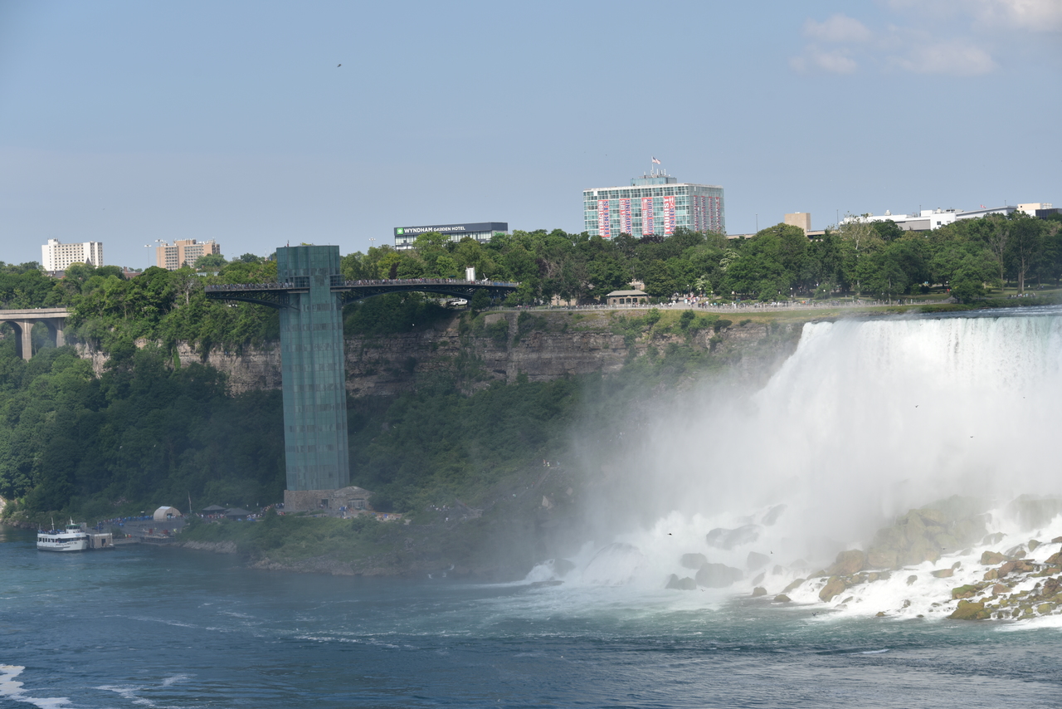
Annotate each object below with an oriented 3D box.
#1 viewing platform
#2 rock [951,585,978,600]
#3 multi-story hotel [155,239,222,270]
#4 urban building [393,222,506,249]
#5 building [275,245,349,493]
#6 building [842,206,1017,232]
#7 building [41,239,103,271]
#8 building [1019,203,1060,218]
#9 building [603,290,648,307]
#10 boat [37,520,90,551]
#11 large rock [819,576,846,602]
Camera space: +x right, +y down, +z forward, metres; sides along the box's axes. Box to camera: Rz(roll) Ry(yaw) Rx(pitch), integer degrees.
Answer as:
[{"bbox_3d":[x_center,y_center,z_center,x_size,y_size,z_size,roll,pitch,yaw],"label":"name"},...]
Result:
[{"bbox_3d":[-41.746,-16.031,704.000,104.000,7.000,6.500,-4,2,-42],"label":"viewing platform"},{"bbox_3d":[85.603,46.939,536.000,5.200,2.900,4.200,-2,1,0],"label":"rock"},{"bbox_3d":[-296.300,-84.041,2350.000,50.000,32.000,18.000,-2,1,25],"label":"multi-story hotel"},{"bbox_3d":[-25.708,-33.053,890.000,35.000,21.000,15.000,-2,1,22],"label":"urban building"},{"bbox_3d":[-55.523,3.807,692.000,11.000,62.500,11.000,-1,2,45],"label":"building"},{"bbox_3d":[171.838,-56.683,1170.000,68.000,15.000,35.000,-2,1,22],"label":"building"},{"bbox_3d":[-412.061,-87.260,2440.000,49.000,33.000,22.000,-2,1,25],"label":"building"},{"bbox_3d":[230.277,-64.102,1230.000,16.000,10.000,12.000,-2,1,22],"label":"building"},{"bbox_3d":[26.074,-15.485,745.000,11.200,4.200,6.000,-2,1,3],"label":"building"},{"bbox_3d":[-136.190,52.520,790.000,8.800,8.800,23.000,-3,1,-28],"label":"boat"},{"bbox_3d":[61.331,47.665,552.000,5.300,4.700,4.600,-2,1,0],"label":"large rock"}]

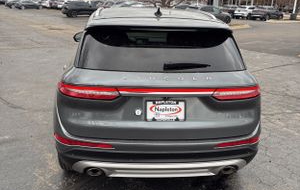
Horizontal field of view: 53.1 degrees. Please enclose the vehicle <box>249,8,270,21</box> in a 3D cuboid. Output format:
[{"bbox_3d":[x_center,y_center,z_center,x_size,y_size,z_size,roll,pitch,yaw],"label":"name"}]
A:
[{"bbox_3d":[14.472,-10.256,37.804,4.700,1.680,1.900,-14,24,-42],"label":"vehicle"}]

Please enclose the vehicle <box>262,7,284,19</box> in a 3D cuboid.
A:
[{"bbox_3d":[15.737,-10.539,38.749,4.700,1.680,1.900,-14,24,-42],"label":"vehicle"}]

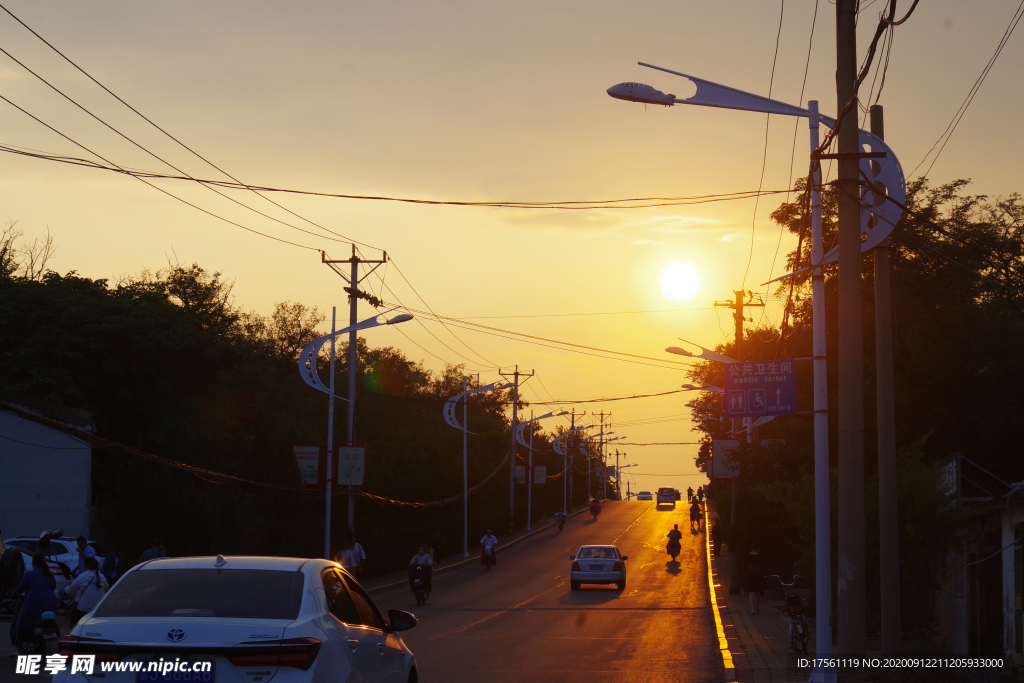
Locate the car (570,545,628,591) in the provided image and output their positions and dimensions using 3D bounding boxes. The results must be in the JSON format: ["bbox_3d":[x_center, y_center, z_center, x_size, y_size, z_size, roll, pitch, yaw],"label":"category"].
[{"bbox_3d":[2.916,7.552,82.600,1.700,1.440,4.300,0,-3,4],"label":"car"}]

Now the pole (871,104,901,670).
[{"bbox_3d":[4.302,0.589,28.600,0.260,6.700,0.260,-1,-5,4],"label":"pole"}]

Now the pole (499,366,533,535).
[{"bbox_3d":[0.152,6.386,145.000,2.050,10.000,0.350,2,-5,4],"label":"pole"}]

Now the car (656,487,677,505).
[{"bbox_3d":[15.100,15.020,241.000,1.780,1.820,4.600,0,-3,4],"label":"car"}]

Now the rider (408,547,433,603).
[{"bbox_3d":[-2.690,6.806,72.200,0.720,1.630,1.750,0,-3,4],"label":"rider"}]

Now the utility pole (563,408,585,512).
[{"bbox_3d":[5.135,9.959,208.330,2.000,8.671,0.360,0,-5,4],"label":"utility pole"}]

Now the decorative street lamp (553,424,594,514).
[{"bbox_3d":[4.816,9.985,193.805,3.250,7.048,0.360,0,-5,4],"label":"decorative street lamp"}]

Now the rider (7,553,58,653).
[{"bbox_3d":[-6.690,3.726,34.600,0.700,1.570,1.720,3,-6,-29],"label":"rider"}]

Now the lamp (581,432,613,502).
[{"bbox_3d":[8.158,12.022,236.135,3.292,7.061,0.360,0,-5,4],"label":"lamp"}]

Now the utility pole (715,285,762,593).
[{"bbox_3d":[6.498,2.898,71.000,1.420,8.722,0.340,0,-5,4],"label":"utility pole"}]

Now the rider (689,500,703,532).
[{"bbox_3d":[11.567,11.000,156.000,0.720,1.750,1.700,0,-5,4],"label":"rider"}]

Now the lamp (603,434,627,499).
[{"bbox_3d":[11.410,14.283,281.000,3.300,7.300,0.450,0,-5,4],"label":"lamp"}]

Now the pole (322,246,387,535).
[{"bbox_3d":[-5.072,2.324,78.800,2.050,10.700,0.350,0,-5,4],"label":"pole"}]

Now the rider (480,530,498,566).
[{"bbox_3d":[-0.903,8.245,98.000,0.680,1.580,1.700,0,-5,4],"label":"rider"}]

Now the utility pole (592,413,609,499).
[{"bbox_3d":[9.805,12.560,272.655,2.000,9.971,0.360,0,-5,4],"label":"utility pole"}]

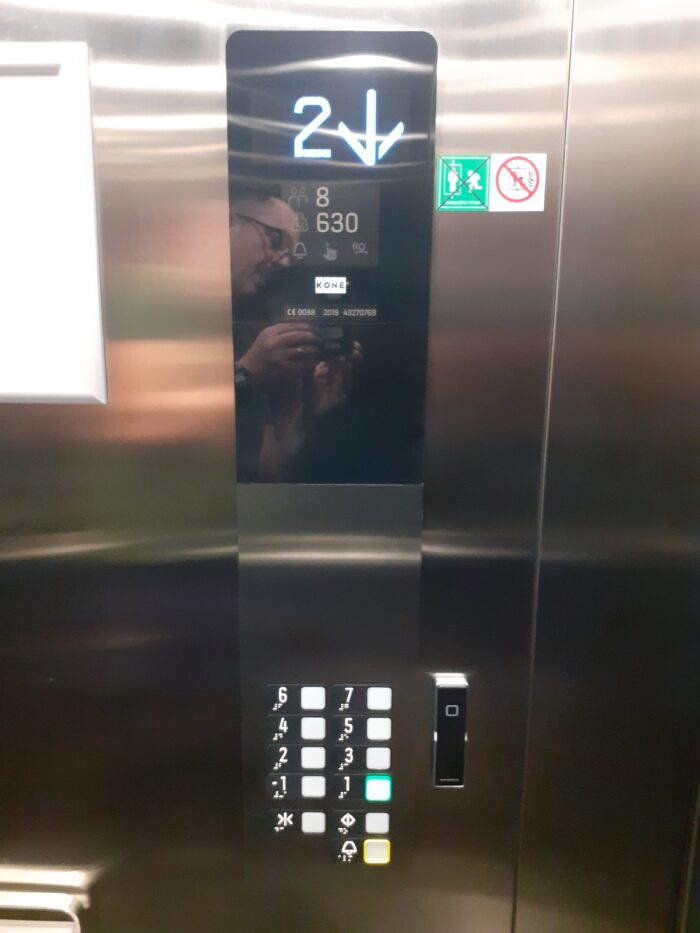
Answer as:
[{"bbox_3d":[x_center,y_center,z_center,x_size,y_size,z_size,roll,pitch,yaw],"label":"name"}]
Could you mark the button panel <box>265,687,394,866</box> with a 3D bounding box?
[{"bbox_3d":[-0.024,0.345,0.804,0.139,0.222,0.010,0,11,0],"label":"button panel"}]

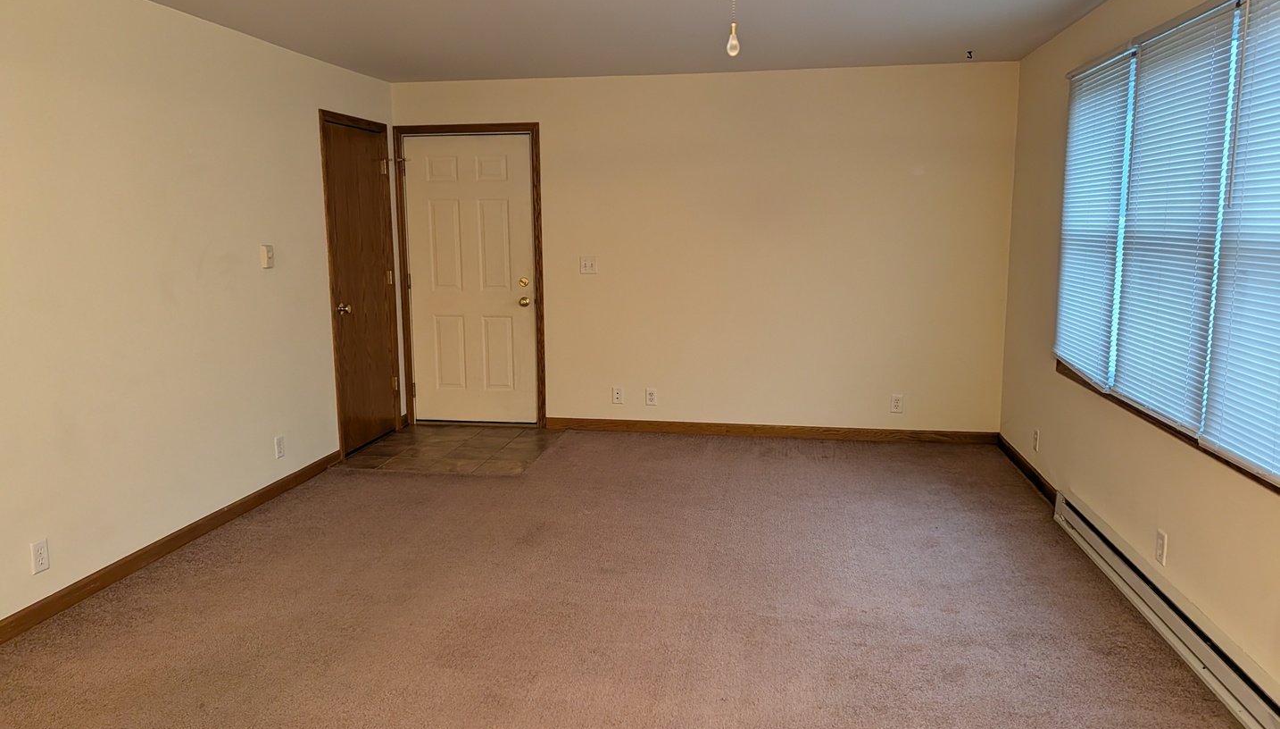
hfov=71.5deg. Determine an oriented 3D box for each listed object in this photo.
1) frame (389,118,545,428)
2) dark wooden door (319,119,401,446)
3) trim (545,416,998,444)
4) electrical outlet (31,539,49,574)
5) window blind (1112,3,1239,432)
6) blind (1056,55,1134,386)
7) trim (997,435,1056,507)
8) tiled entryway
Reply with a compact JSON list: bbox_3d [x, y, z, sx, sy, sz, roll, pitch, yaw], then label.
[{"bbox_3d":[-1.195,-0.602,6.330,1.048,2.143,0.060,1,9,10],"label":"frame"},{"bbox_3d":[-1.826,-0.514,5.859,0.050,2.137,0.870,1,9,10],"label":"dark wooden door"},{"bbox_3d":[0.851,0.457,6.134,3.093,0.093,0.020,1,9,10],"label":"trim"},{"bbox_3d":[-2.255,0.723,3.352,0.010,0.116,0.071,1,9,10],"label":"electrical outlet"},{"bbox_3d":[1.920,-0.513,3.257,0.040,1.390,0.840,1,9,10],"label":"window blind"},{"bbox_3d":[2.062,-0.655,4.085,0.040,1.382,0.815,1,9,10],"label":"blind"},{"bbox_3d":[2.261,0.587,5.263,0.020,0.093,1.268,1,9,10],"label":"trim"},{"bbox_3d":[-1.212,0.555,5.913,1.214,0.020,1.168,1,9,10],"label":"tiled entryway"}]

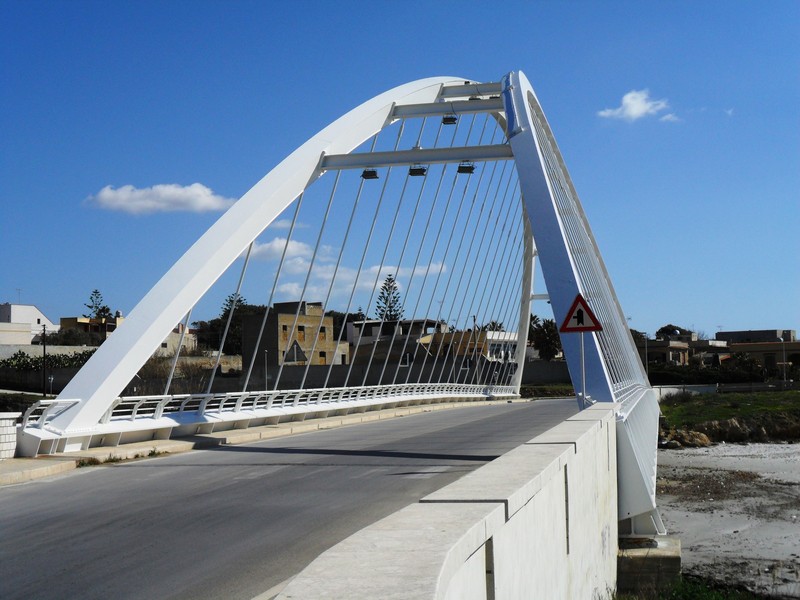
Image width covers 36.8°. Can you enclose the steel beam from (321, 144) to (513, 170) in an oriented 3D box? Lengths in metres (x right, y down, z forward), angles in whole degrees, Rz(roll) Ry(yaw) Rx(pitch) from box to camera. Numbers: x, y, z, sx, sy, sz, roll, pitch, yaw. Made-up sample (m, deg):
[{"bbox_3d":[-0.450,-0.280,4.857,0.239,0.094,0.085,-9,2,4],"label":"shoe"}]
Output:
[{"bbox_3d":[0.545,-4.710,39.350,6.400,0.420,0.300,-2,-4,12],"label":"steel beam"}]

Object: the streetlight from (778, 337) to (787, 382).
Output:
[{"bbox_3d":[43.900,7.350,138.000,0.700,6.200,0.250,0,-4,-18],"label":"streetlight"}]

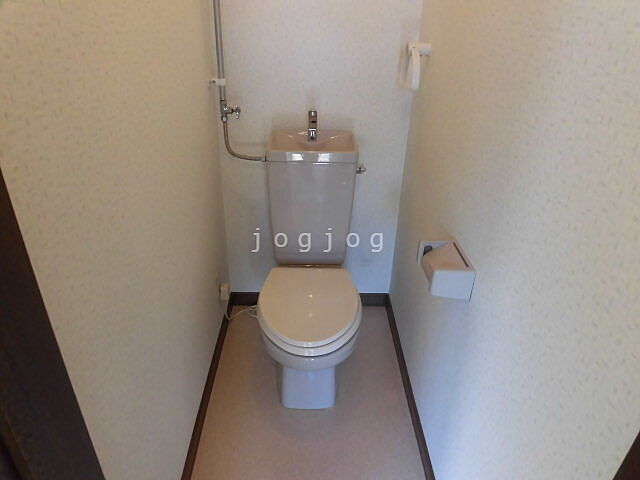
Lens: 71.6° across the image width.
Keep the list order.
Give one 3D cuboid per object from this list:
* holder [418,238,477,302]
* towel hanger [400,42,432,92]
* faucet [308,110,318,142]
[{"bbox_3d":[0.317,0.071,1.151,0.100,0.083,0.173,1,29,-2],"label":"holder"},{"bbox_3d":[0.327,-0.578,1.490,0.074,0.153,0.145,1,29,-2],"label":"towel hanger"},{"bbox_3d":[-0.025,-0.420,1.656,0.033,0.114,0.080,1,29,-2],"label":"faucet"}]

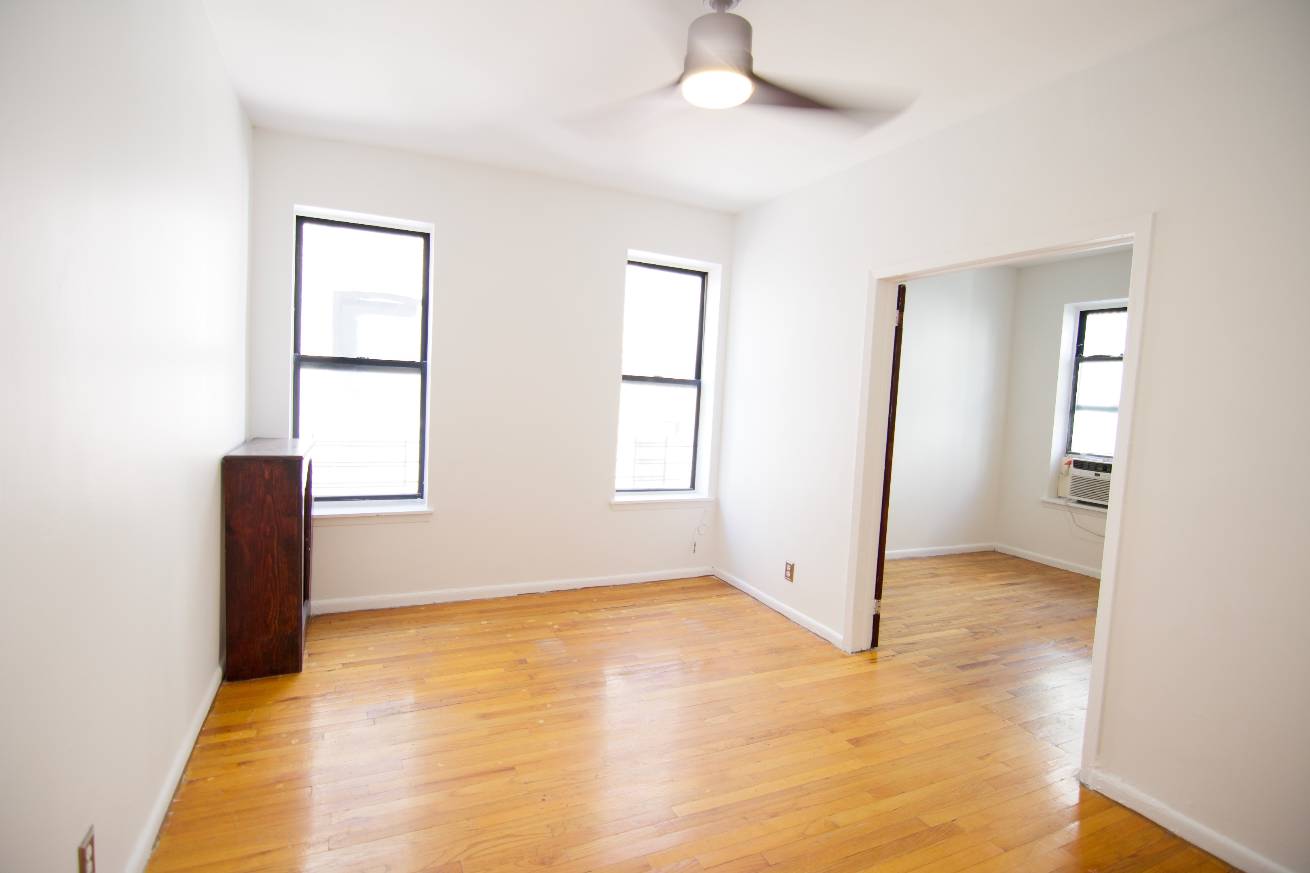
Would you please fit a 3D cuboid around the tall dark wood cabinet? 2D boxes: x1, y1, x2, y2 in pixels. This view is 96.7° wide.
[{"bbox_3d":[-1.992,0.584,3.037,0.305,1.046,0.710,0,5,-26],"label":"tall dark wood cabinet"}]

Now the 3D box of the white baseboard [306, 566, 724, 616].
[{"bbox_3d":[-0.937,1.040,3.960,3.003,0.085,0.019,1,5,-23],"label":"white baseboard"}]

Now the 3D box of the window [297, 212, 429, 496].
[{"bbox_3d":[-1.822,-0.445,3.652,0.732,1.703,0.090,1,5,-23],"label":"window"}]

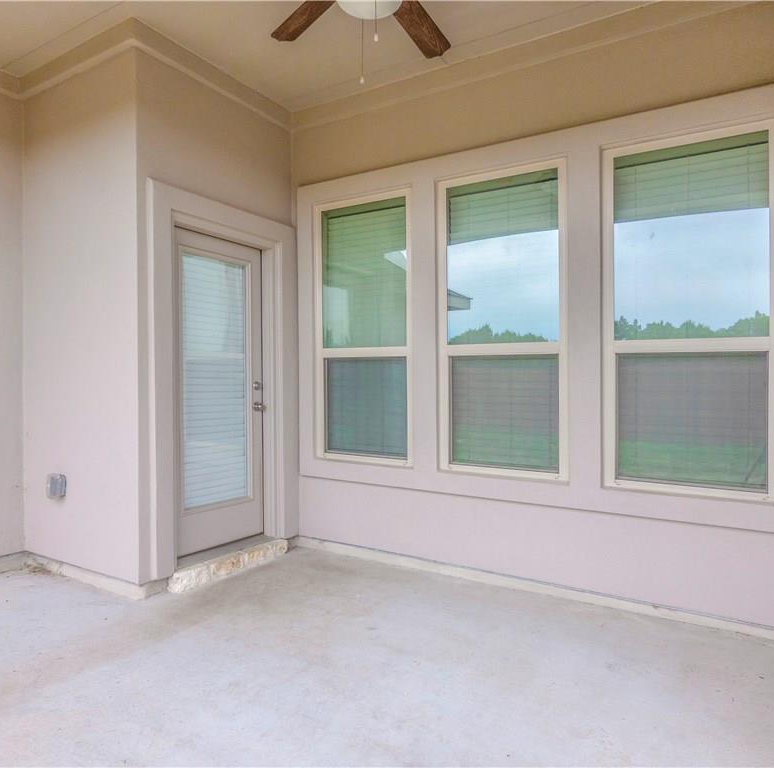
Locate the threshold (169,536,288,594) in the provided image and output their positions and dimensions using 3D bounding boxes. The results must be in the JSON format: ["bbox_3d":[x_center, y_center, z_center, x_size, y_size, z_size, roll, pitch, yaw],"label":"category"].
[{"bbox_3d":[-1.023,1.143,3.838,0.180,0.120,0.920,1,1,32],"label":"threshold"}]

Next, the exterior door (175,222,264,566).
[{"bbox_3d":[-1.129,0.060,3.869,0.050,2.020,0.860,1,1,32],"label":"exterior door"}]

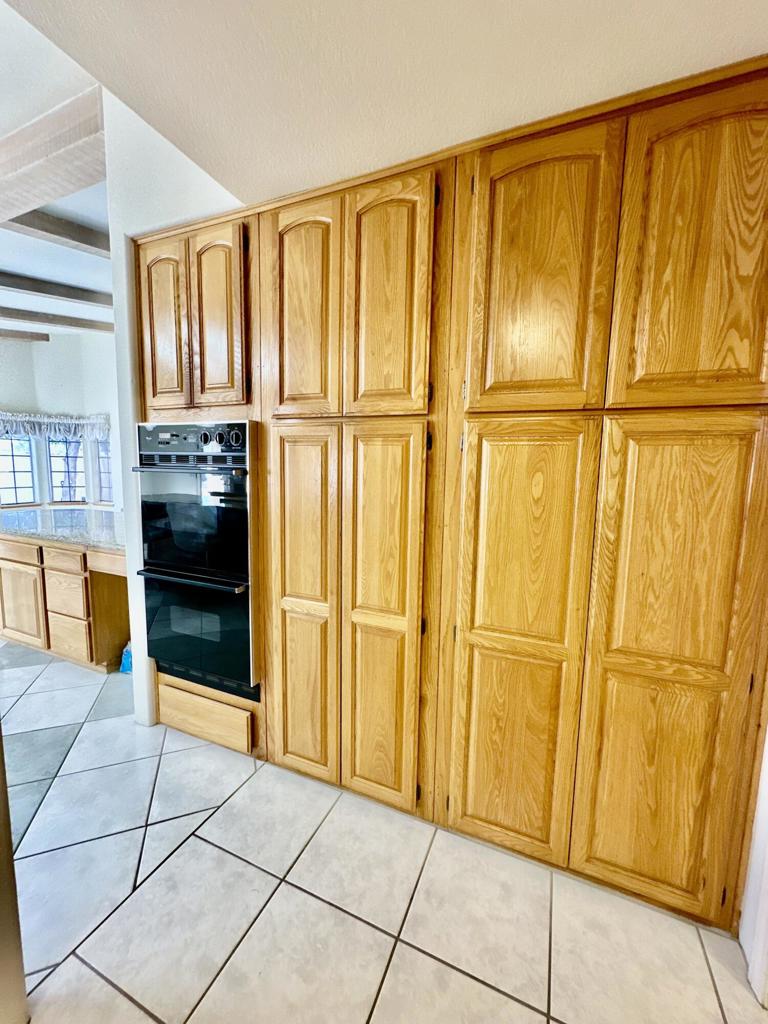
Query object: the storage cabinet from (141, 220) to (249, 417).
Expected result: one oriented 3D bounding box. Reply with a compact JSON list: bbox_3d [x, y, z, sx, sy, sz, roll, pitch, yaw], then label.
[{"bbox_3d":[-0.760,-0.884,2.122,0.641,0.768,0.570,4,7,23],"label":"storage cabinet"}]

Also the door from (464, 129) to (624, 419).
[{"bbox_3d":[0.479,-0.721,1.284,0.421,0.792,0.025,4,7,23],"label":"door"}]

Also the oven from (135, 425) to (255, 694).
[{"bbox_3d":[-0.784,0.210,2.191,0.681,1.292,0.620,4,7,23],"label":"oven"}]

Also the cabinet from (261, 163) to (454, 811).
[{"bbox_3d":[-0.048,-0.025,1.913,0.819,2.406,0.600,4,7,23],"label":"cabinet"}]

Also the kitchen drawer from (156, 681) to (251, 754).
[{"bbox_3d":[-0.810,1.005,2.268,0.612,0.215,0.450,4,7,23],"label":"kitchen drawer"}]

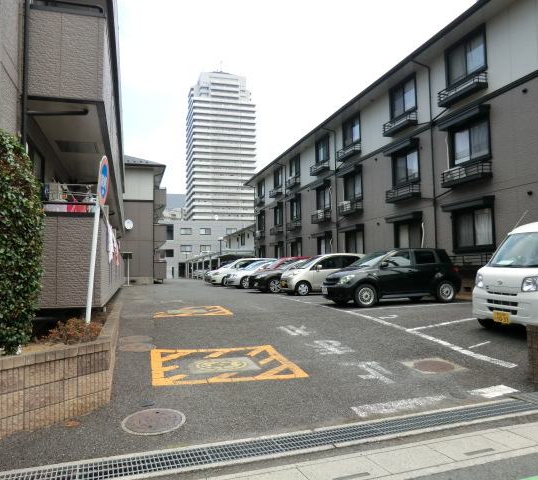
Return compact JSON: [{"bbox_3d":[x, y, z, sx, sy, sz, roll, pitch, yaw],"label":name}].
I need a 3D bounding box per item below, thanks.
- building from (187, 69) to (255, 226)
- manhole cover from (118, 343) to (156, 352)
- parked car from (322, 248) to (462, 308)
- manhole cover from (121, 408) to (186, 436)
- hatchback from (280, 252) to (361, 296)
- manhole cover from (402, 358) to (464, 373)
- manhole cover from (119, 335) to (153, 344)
[{"bbox_3d":[-23.858,-33.026,219.874,29.500,100.100,29.000,0,-4,-14],"label":"building"},{"bbox_3d":[-2.141,1.776,7.250,0.600,0.050,0.600,1,0,-17],"label":"manhole cover"},{"bbox_3d":[3.392,1.015,12.383,3.860,1.530,1.695,0,-4,-14],"label":"parked car"},{"bbox_3d":[-1.137,1.810,4.400,0.630,0.050,0.630,1,1,-17],"label":"manhole cover"},{"bbox_3d":[2.007,1.316,17.094,3.400,1.530,1.475,0,-4,-16],"label":"hatchback"},{"bbox_3d":[2.257,1.737,6.050,0.620,0.050,0.620,0,1,-17],"label":"manhole cover"},{"bbox_3d":[-2.356,1.779,7.900,0.600,0.050,0.600,1,-1,-17],"label":"manhole cover"}]

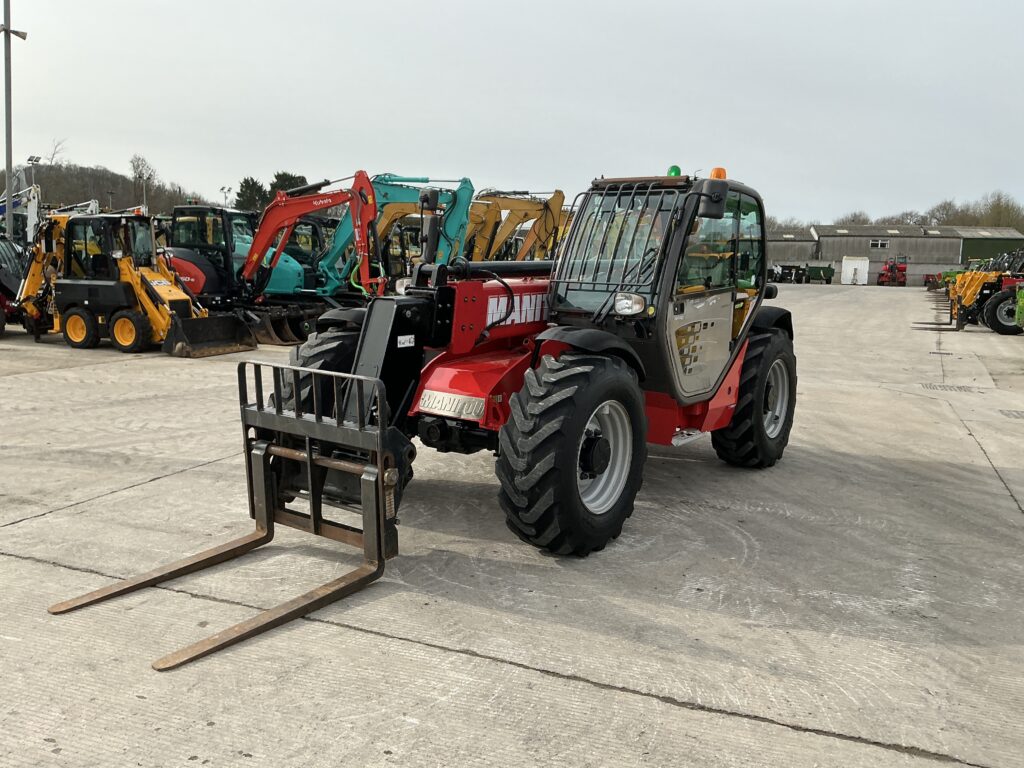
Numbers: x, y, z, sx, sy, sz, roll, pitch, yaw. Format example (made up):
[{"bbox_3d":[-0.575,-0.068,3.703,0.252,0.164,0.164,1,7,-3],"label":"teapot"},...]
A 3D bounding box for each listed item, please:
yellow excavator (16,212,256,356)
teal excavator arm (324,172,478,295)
[{"bbox_3d":[-6.901,-1.846,14.879,4.380,2.380,1.640,5,9,22],"label":"yellow excavator"},{"bbox_3d":[-2.546,-3.203,18.000,3.815,2.614,0.500,5,9,23],"label":"teal excavator arm"}]

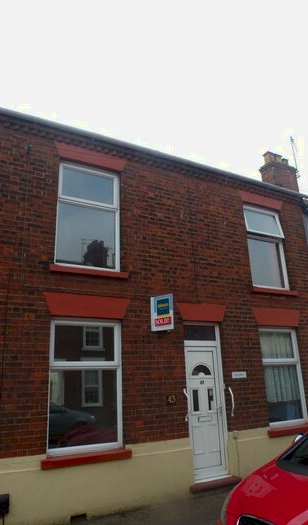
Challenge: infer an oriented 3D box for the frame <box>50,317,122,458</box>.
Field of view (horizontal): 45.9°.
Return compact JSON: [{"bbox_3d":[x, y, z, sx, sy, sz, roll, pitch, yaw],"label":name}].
[{"bbox_3d":[-0.937,1.689,5.065,1.057,1.737,0.080,7,-19,-27],"label":"frame"}]

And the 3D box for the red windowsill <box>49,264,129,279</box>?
[{"bbox_3d":[-0.957,0.163,5.452,1.209,0.102,0.150,7,-19,-27],"label":"red windowsill"}]

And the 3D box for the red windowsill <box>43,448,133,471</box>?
[{"bbox_3d":[-0.858,2.541,4.720,1.199,0.109,0.150,7,-19,-27],"label":"red windowsill"}]

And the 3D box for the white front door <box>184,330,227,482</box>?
[{"bbox_3d":[0.807,2.205,5.861,0.798,2.266,0.080,7,-19,-27],"label":"white front door"}]

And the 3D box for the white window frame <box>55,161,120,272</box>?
[{"bbox_3d":[-1.034,-0.714,5.807,1.039,1.732,0.080,7,-19,-27],"label":"white window frame"}]

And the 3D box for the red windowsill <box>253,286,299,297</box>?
[{"bbox_3d":[2.364,0.583,7.130,1.209,0.102,0.150,7,-19,-27],"label":"red windowsill"}]

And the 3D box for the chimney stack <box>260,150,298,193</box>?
[{"bbox_3d":[5.059,-3.431,14.710,1.250,1.800,0.750,7,-19,-27],"label":"chimney stack"}]

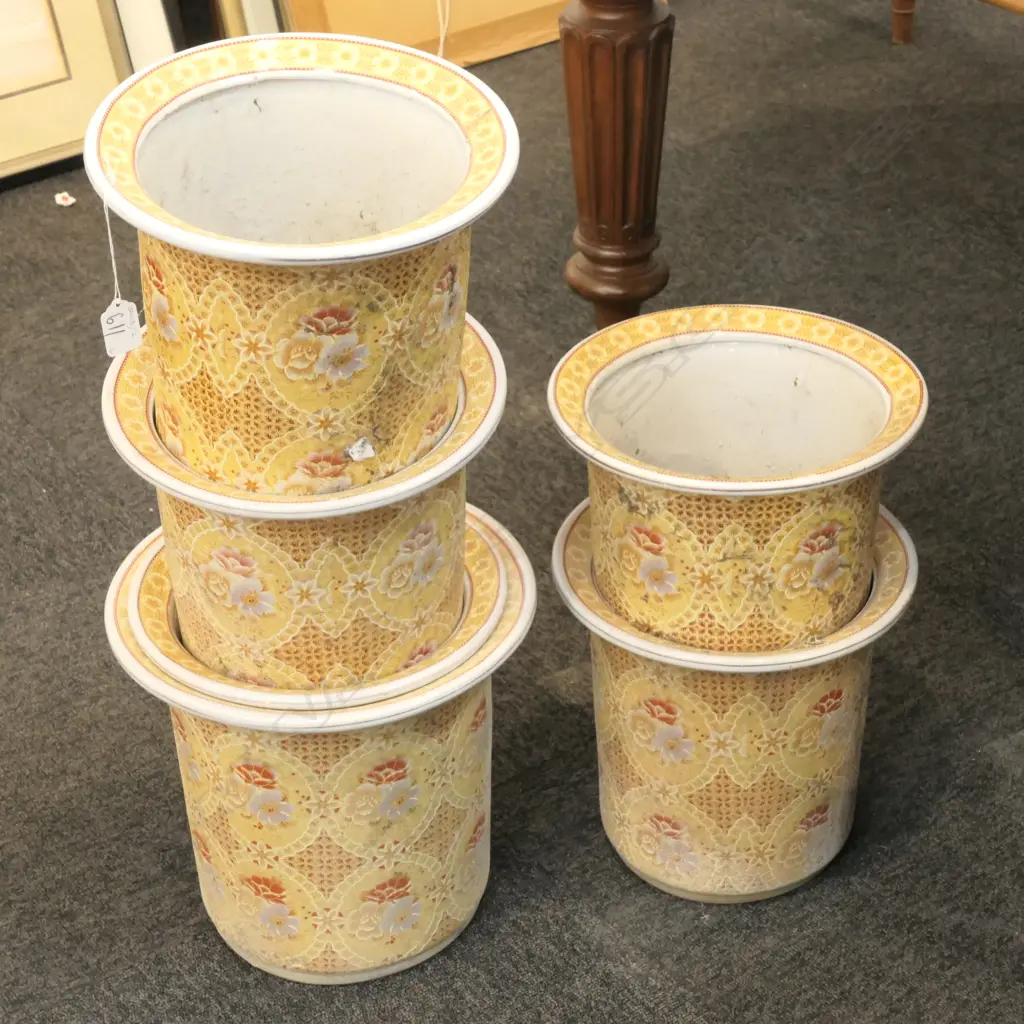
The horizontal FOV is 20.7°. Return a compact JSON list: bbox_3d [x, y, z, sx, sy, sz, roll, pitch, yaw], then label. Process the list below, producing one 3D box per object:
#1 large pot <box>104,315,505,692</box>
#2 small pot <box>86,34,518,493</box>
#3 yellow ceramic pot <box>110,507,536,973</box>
[{"bbox_3d":[-0.147,0.024,2.115,0.291,0.278,0.291,-1,36,1],"label":"large pot"},{"bbox_3d":[-0.152,-0.154,2.077,0.312,0.292,0.312,1,38,-2],"label":"small pot"},{"bbox_3d":[-0.143,0.188,2.222,0.330,0.305,0.330,-1,34,1],"label":"yellow ceramic pot"}]

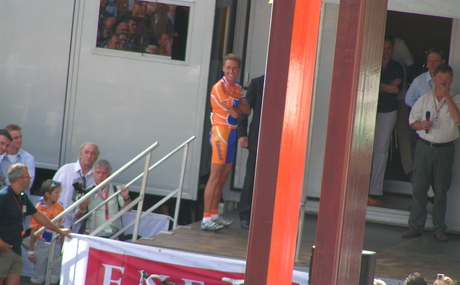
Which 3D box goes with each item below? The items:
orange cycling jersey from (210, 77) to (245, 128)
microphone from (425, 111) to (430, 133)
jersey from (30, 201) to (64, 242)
[{"bbox_3d":[-0.027,-0.402,51.100,0.420,0.530,0.290,-2,11,-42],"label":"orange cycling jersey"},{"bbox_3d":[2.008,-0.206,51.200,0.050,0.235,0.050,2,8,-10],"label":"microphone"},{"bbox_3d":[-1.846,0.780,50.600,0.360,0.430,0.230,2,9,-25],"label":"jersey"}]

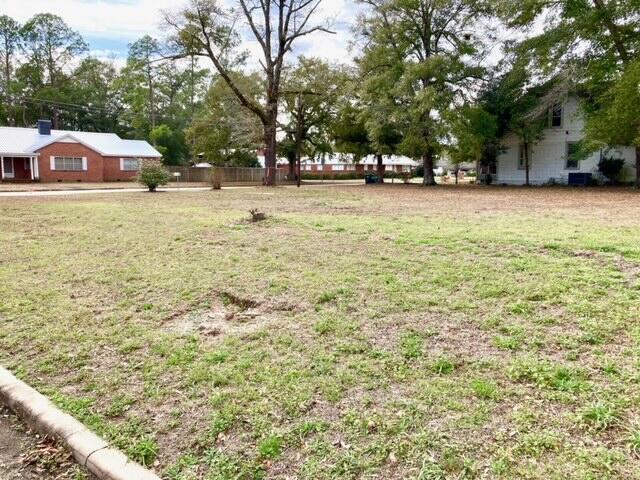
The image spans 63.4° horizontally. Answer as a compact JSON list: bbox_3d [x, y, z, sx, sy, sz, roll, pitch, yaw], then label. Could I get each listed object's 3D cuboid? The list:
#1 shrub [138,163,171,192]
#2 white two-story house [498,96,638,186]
[{"bbox_3d":[-10.763,-4.055,33.461,2.200,1.950,2.100,0,8,0],"label":"shrub"},{"bbox_3d":[20.387,-8.515,42.271,9.500,7.800,9.000,4,9,28],"label":"white two-story house"}]

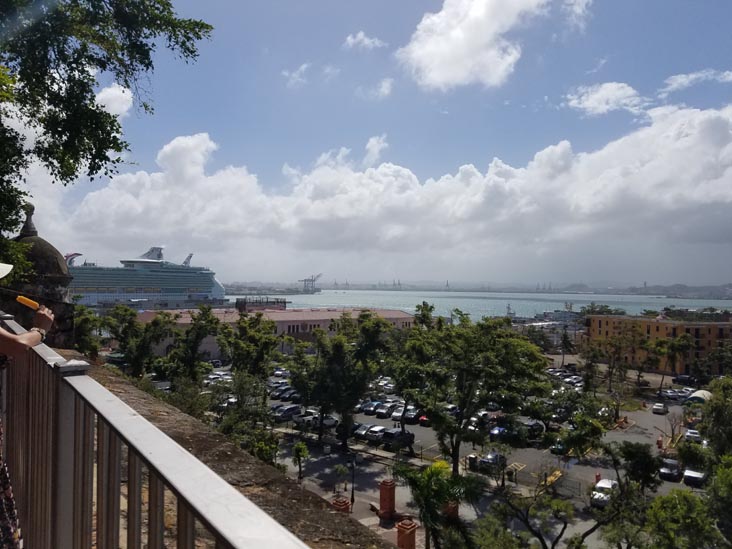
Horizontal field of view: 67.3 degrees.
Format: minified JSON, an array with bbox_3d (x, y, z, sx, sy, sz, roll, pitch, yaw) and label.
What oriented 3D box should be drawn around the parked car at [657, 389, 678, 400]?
[{"bbox_3d":[55.472,21.738,100.584,1.780,1.470,4.450,1,-1,10],"label":"parked car"}]

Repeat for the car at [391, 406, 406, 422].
[{"bbox_3d":[5.967,20.626,81.783,1.780,1.450,4.500,0,-2,39],"label":"car"}]

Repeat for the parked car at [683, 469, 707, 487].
[{"bbox_3d":[36.063,21.832,59.983,1.820,1.500,4.500,0,-2,36],"label":"parked car"}]

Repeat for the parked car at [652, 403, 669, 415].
[{"bbox_3d":[47.482,21.369,88.350,1.780,1.450,4.500,0,-2,37],"label":"parked car"}]

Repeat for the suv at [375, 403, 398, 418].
[{"bbox_3d":[3.596,21.959,88.860,1.830,1.670,4.500,0,-2,35],"label":"suv"}]

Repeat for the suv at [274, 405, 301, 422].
[{"bbox_3d":[-11.434,20.251,80.716,1.820,1.650,4.400,0,-2,39],"label":"suv"}]

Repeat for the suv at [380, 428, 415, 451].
[{"bbox_3d":[4.169,20.112,67.670,1.870,1.820,4.550,0,-2,38],"label":"suv"}]

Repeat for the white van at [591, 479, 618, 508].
[{"bbox_3d":[23.660,21.364,54.412,1.900,1.800,4.700,0,-2,30],"label":"white van"}]

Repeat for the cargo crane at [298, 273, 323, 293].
[{"bbox_3d":[-186.750,27.592,1850.000,76.000,65.000,19.000,1,-1,13],"label":"cargo crane"}]

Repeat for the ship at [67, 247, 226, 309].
[{"bbox_3d":[-265.249,-1.286,570.402,42.000,63.500,314.000,0,-1,29],"label":"ship"}]

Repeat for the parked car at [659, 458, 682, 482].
[{"bbox_3d":[34.361,21.745,61.599,1.860,1.700,4.550,0,-2,36],"label":"parked car"}]

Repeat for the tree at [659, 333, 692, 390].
[{"bbox_3d":[64.150,18.343,113.957,6.300,11.400,6.300,0,-2,29],"label":"tree"}]

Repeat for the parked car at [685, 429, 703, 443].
[{"bbox_3d":[43.654,20.978,72.959,1.780,1.460,4.500,0,-2,37],"label":"parked car"}]

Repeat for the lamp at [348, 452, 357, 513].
[{"bbox_3d":[-1.202,19.398,52.443,0.550,4.900,0.550,1,-1,0],"label":"lamp"}]

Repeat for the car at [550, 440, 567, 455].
[{"bbox_3d":[24.146,20.556,66.746,1.780,1.470,4.450,0,-2,39],"label":"car"}]

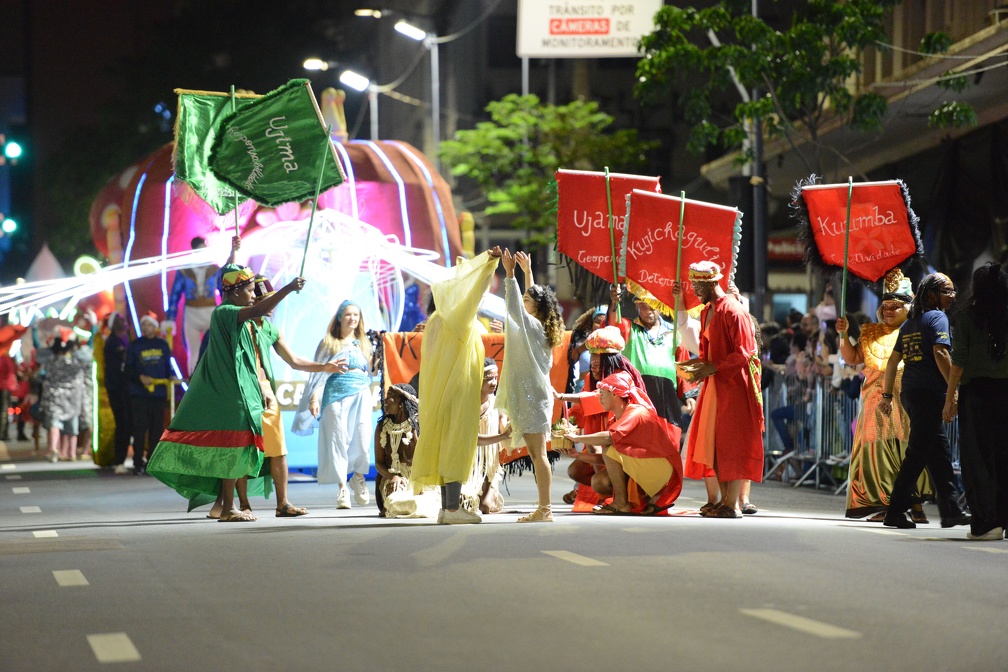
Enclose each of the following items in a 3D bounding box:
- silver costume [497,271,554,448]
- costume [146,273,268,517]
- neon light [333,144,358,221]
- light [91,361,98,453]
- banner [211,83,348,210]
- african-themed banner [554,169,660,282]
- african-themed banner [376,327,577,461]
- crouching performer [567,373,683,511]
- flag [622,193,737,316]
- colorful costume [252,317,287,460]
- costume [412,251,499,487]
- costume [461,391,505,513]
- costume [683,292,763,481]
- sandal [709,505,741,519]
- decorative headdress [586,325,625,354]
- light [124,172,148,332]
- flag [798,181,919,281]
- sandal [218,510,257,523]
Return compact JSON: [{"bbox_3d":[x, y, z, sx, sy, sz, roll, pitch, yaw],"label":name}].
[{"bbox_3d":[0.144,0.169,39.400,0.400,1.180,0.500,0,0,-3],"label":"silver costume"},{"bbox_3d":[-2.076,0.375,39.200,0.820,1.690,0.620,0,-1,10],"label":"costume"},{"bbox_3d":[-1.670,-1.623,59.000,0.270,0.800,0.200,0,0,-6],"label":"neon light"},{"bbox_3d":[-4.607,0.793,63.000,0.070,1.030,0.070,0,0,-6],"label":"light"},{"bbox_3d":[-1.582,-1.344,39.100,0.860,0.780,0.100,-20,0,0],"label":"banner"},{"bbox_3d":[0.797,-0.820,42.300,0.800,0.870,0.070,1,-1,-3],"label":"african-themed banner"},{"bbox_3d":[-0.219,0.481,43.100,1.530,1.060,0.100,0,0,0],"label":"african-themed banner"},{"bbox_3d":[0.869,0.774,40.700,0.850,1.030,0.600,0,-1,-14],"label":"crouching performer"},{"bbox_3d":[1.300,-0.626,41.000,0.840,0.870,0.070,5,-1,-3],"label":"flag"},{"bbox_3d":[-1.706,0.372,40.400,0.340,1.030,0.480,0,-1,20],"label":"colorful costume"},{"bbox_3d":[-0.339,0.234,39.100,0.600,1.650,0.600,0,0,-3],"label":"costume"},{"bbox_3d":[-0.159,0.858,41.400,0.420,0.910,0.450,0,0,-30],"label":"costume"},{"bbox_3d":[1.567,0.366,39.800,0.420,1.320,0.540,0,-1,-28],"label":"costume"},{"bbox_3d":[1.591,1.264,40.300,0.280,0.100,0.110,0,0,-26],"label":"sandal"},{"bbox_3d":[0.754,0.026,42.000,0.290,0.225,0.270,0,0,0],"label":"decorative headdress"},{"bbox_3d":[-3.921,-0.861,59.500,0.280,1.750,0.300,0,0,0],"label":"light"},{"bbox_3d":[2.495,-0.733,39.300,0.790,0.720,0.070,-6,-1,6],"label":"flag"},{"bbox_3d":[-1.875,1.270,39.400,0.265,0.085,0.100,0,-1,14],"label":"sandal"}]

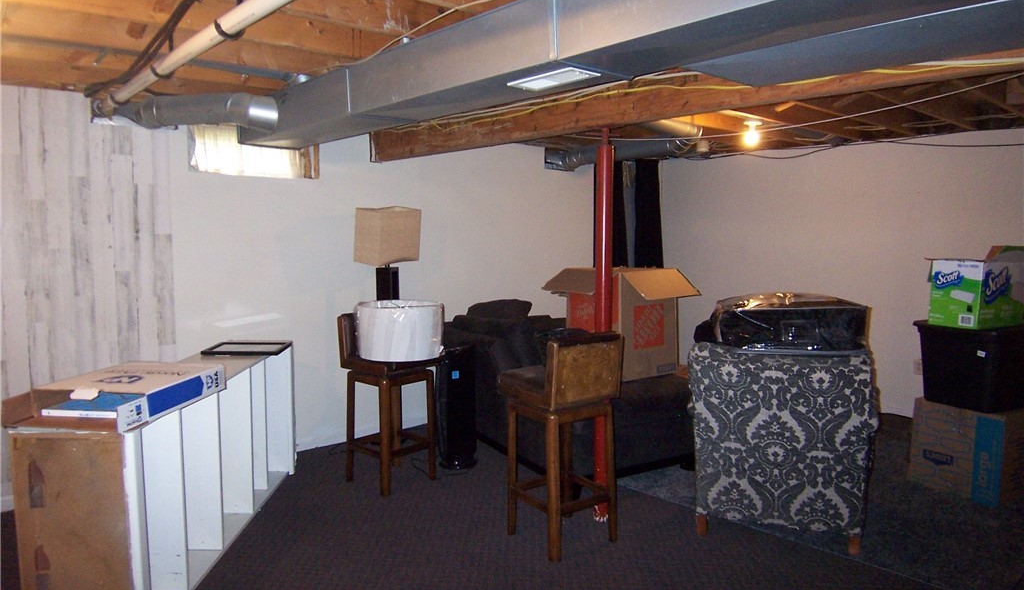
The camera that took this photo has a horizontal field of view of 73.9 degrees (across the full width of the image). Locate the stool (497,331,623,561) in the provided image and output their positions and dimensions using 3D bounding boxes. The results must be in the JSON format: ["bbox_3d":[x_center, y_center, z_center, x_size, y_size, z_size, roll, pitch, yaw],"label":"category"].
[{"bbox_3d":[0.196,0.654,3.161,0.436,0.979,0.431,-5,7,-40],"label":"stool"}]

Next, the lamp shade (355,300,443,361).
[{"bbox_3d":[-0.613,0.180,3.710,0.460,0.280,0.460,-1,6,-9],"label":"lamp shade"}]

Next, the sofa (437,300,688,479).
[{"bbox_3d":[0.390,0.581,4.586,1.166,0.862,1.643,-3,6,-30],"label":"sofa"}]

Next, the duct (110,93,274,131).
[{"bbox_3d":[-1.640,-0.949,3.537,0.832,0.182,0.203,1,5,7],"label":"duct"}]

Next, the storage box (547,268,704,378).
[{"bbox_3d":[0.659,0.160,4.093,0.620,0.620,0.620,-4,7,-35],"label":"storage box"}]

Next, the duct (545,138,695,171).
[{"bbox_3d":[0.740,-1.009,4.875,0.170,0.180,1.320,-5,8,-40],"label":"duct"}]

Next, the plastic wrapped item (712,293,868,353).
[{"bbox_3d":[1.284,0.134,3.245,0.598,0.208,0.426,0,5,4],"label":"plastic wrapped item"}]

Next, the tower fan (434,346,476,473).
[{"bbox_3d":[-0.318,0.654,3.991,0.225,0.690,0.230,-2,6,-16],"label":"tower fan"}]

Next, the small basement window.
[{"bbox_3d":[-1.570,-0.901,4.159,0.791,0.350,0.122,-5,7,-40],"label":"small basement window"}]

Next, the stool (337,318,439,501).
[{"bbox_3d":[-0.698,0.588,3.875,0.436,0.973,0.431,-5,7,-40],"label":"stool"}]

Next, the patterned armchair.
[{"bbox_3d":[1.286,0.642,3.322,0.790,0.870,0.780,2,6,16],"label":"patterned armchair"}]

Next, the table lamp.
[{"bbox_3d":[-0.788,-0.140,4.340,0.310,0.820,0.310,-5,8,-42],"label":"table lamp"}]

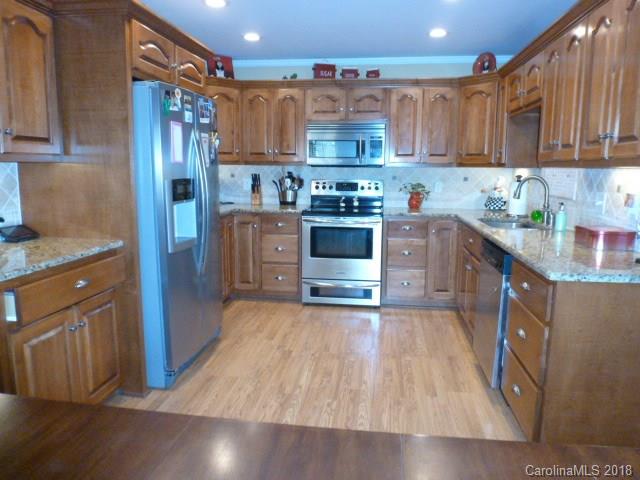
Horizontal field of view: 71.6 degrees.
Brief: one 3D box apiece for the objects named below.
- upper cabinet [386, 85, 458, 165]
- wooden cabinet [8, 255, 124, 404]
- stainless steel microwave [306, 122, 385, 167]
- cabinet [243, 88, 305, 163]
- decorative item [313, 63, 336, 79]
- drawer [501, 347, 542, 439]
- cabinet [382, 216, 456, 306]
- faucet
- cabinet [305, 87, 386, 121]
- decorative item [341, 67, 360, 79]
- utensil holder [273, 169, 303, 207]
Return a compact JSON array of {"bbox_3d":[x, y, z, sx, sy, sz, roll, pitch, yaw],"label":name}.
[{"bbox_3d":[1.004,-1.111,4.409,0.650,0.738,0.342,2,9,8],"label":"upper cabinet"},{"bbox_3d":[-1.435,0.520,2.167,0.610,0.880,0.760,2,9,8],"label":"wooden cabinet"},{"bbox_3d":[0.270,-0.961,4.497,0.760,0.407,0.390,2,9,8],"label":"stainless steel microwave"},{"bbox_3d":[-0.431,-1.152,4.575,0.640,0.735,0.330,2,9,8],"label":"cabinet"},{"bbox_3d":[0.046,-1.665,4.412,0.225,0.170,0.150,-1,9,-7],"label":"decorative item"},{"bbox_3d":[1.171,0.724,2.109,0.450,0.270,0.570,2,9,8],"label":"drawer"},{"bbox_3d":[0.977,0.178,4.450,0.680,0.860,0.620,2,9,8],"label":"cabinet"},{"bbox_3d":[1.487,-0.266,3.062,0.270,0.371,0.100,2,9,8],"label":"faucet"},{"bbox_3d":[0.267,-1.332,4.396,0.780,0.320,0.335,2,9,8],"label":"cabinet"},{"bbox_3d":[0.292,-1.599,4.265,0.194,0.130,0.120,2,9,8],"label":"decorative item"},{"bbox_3d":[-0.352,-0.522,4.622,0.290,0.360,0.220,2,9,8],"label":"utensil holder"}]

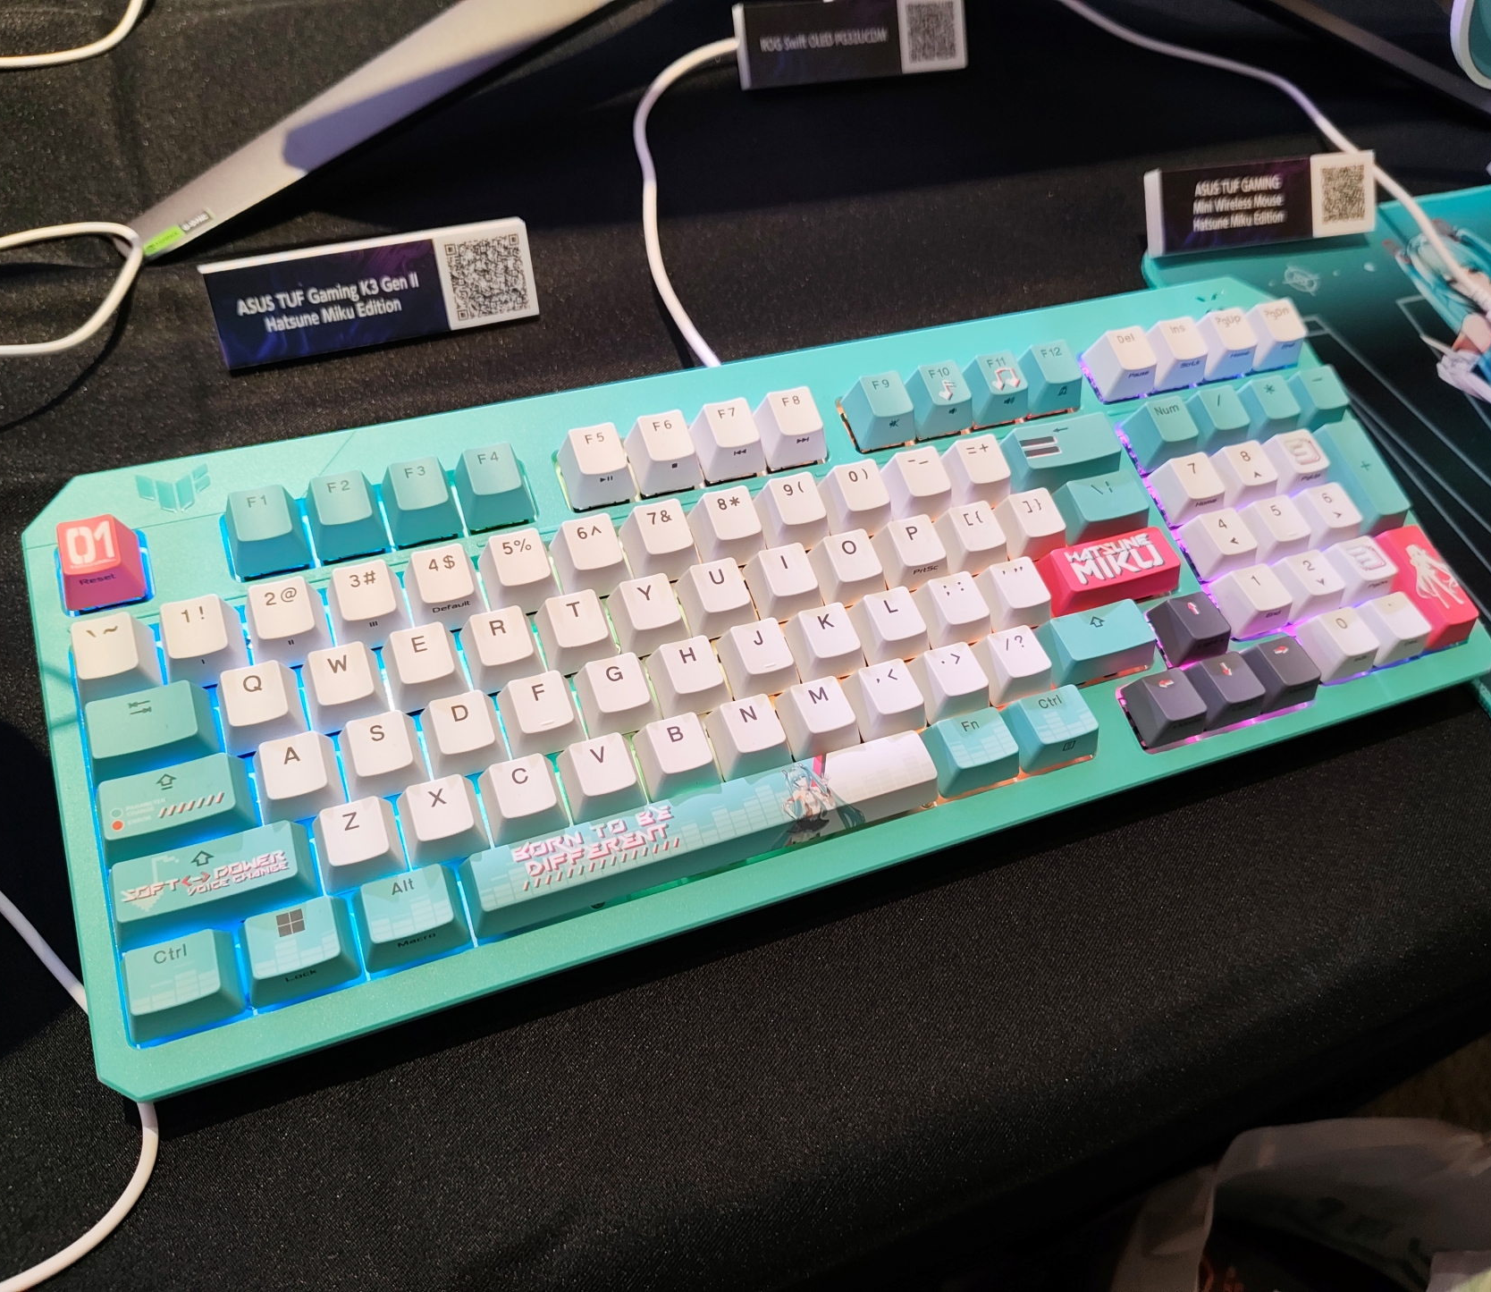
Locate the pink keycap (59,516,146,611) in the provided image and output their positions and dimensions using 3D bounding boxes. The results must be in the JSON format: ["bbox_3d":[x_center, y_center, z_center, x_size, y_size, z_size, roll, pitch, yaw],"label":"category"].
[{"bbox_3d":[-0.154,-0.020,0.283,0.018,0.012,0.018,-14,68,-17],"label":"pink keycap"}]

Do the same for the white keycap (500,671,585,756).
[{"bbox_3d":[-0.049,0.016,0.288,0.018,0.008,0.018,-14,69,-17],"label":"white keycap"}]

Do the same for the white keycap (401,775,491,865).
[{"bbox_3d":[-0.069,0.039,0.273,0.018,0.009,0.018,-14,69,-17],"label":"white keycap"}]

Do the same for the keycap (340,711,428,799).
[{"bbox_3d":[-0.084,0.025,0.277,0.018,0.009,0.018,-14,67,-17],"label":"keycap"}]

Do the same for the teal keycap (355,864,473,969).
[{"bbox_3d":[-0.074,0.059,0.262,0.023,0.010,0.018,-14,68,-17],"label":"teal keycap"}]

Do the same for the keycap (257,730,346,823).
[{"bbox_3d":[-0.102,0.029,0.271,0.018,0.008,0.018,-14,69,-17],"label":"keycap"}]

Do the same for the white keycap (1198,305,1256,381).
[{"bbox_3d":[0.153,-0.096,0.378,0.018,0.011,0.018,-14,69,-17],"label":"white keycap"}]

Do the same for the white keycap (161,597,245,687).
[{"bbox_3d":[-0.128,-0.001,0.279,0.018,0.012,0.018,-14,68,-17],"label":"white keycap"}]

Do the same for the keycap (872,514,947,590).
[{"bbox_3d":[0.046,-0.026,0.327,0.018,0.011,0.018,-14,67,-17],"label":"keycap"}]

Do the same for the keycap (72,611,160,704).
[{"bbox_3d":[-0.145,0.003,0.274,0.018,0.011,0.018,-14,69,-17],"label":"keycap"}]

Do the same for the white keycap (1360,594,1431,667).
[{"bbox_3d":[0.187,-0.006,0.345,0.018,0.009,0.018,-14,69,-17],"label":"white keycap"}]

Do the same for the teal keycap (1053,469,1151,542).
[{"bbox_3d":[0.104,-0.041,0.345,0.028,0.008,0.018,-14,69,-17],"label":"teal keycap"}]

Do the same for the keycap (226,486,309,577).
[{"bbox_3d":[-0.119,-0.029,0.295,0.018,0.012,0.018,-14,68,-17],"label":"keycap"}]

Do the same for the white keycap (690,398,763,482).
[{"bbox_3d":[-0.004,-0.058,0.331,0.018,0.013,0.018,-14,68,-17],"label":"white keycap"}]

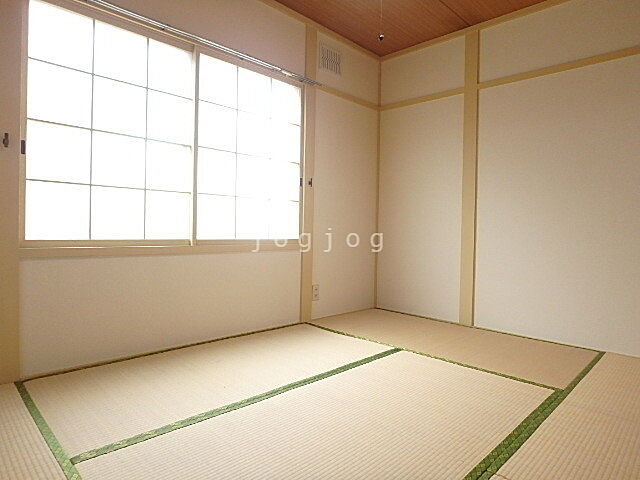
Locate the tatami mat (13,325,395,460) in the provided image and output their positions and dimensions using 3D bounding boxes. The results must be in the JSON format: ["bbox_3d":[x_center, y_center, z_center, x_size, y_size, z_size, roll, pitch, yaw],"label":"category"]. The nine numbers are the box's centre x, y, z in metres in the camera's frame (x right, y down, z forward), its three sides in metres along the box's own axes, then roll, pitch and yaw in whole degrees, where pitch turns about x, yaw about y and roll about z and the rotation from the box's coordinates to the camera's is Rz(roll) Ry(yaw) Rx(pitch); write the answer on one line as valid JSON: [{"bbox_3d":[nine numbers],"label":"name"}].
[{"bbox_3d":[-0.424,0.681,2.090,0.869,0.040,1.762,2,2,45],"label":"tatami mat"}]

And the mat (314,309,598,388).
[{"bbox_3d":[0.821,0.695,2.731,1.737,0.040,0.894,2,2,45],"label":"mat"}]

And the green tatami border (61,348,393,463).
[{"bbox_3d":[-0.126,0.680,1.790,0.050,0.012,1.748,2,2,45],"label":"green tatami border"}]

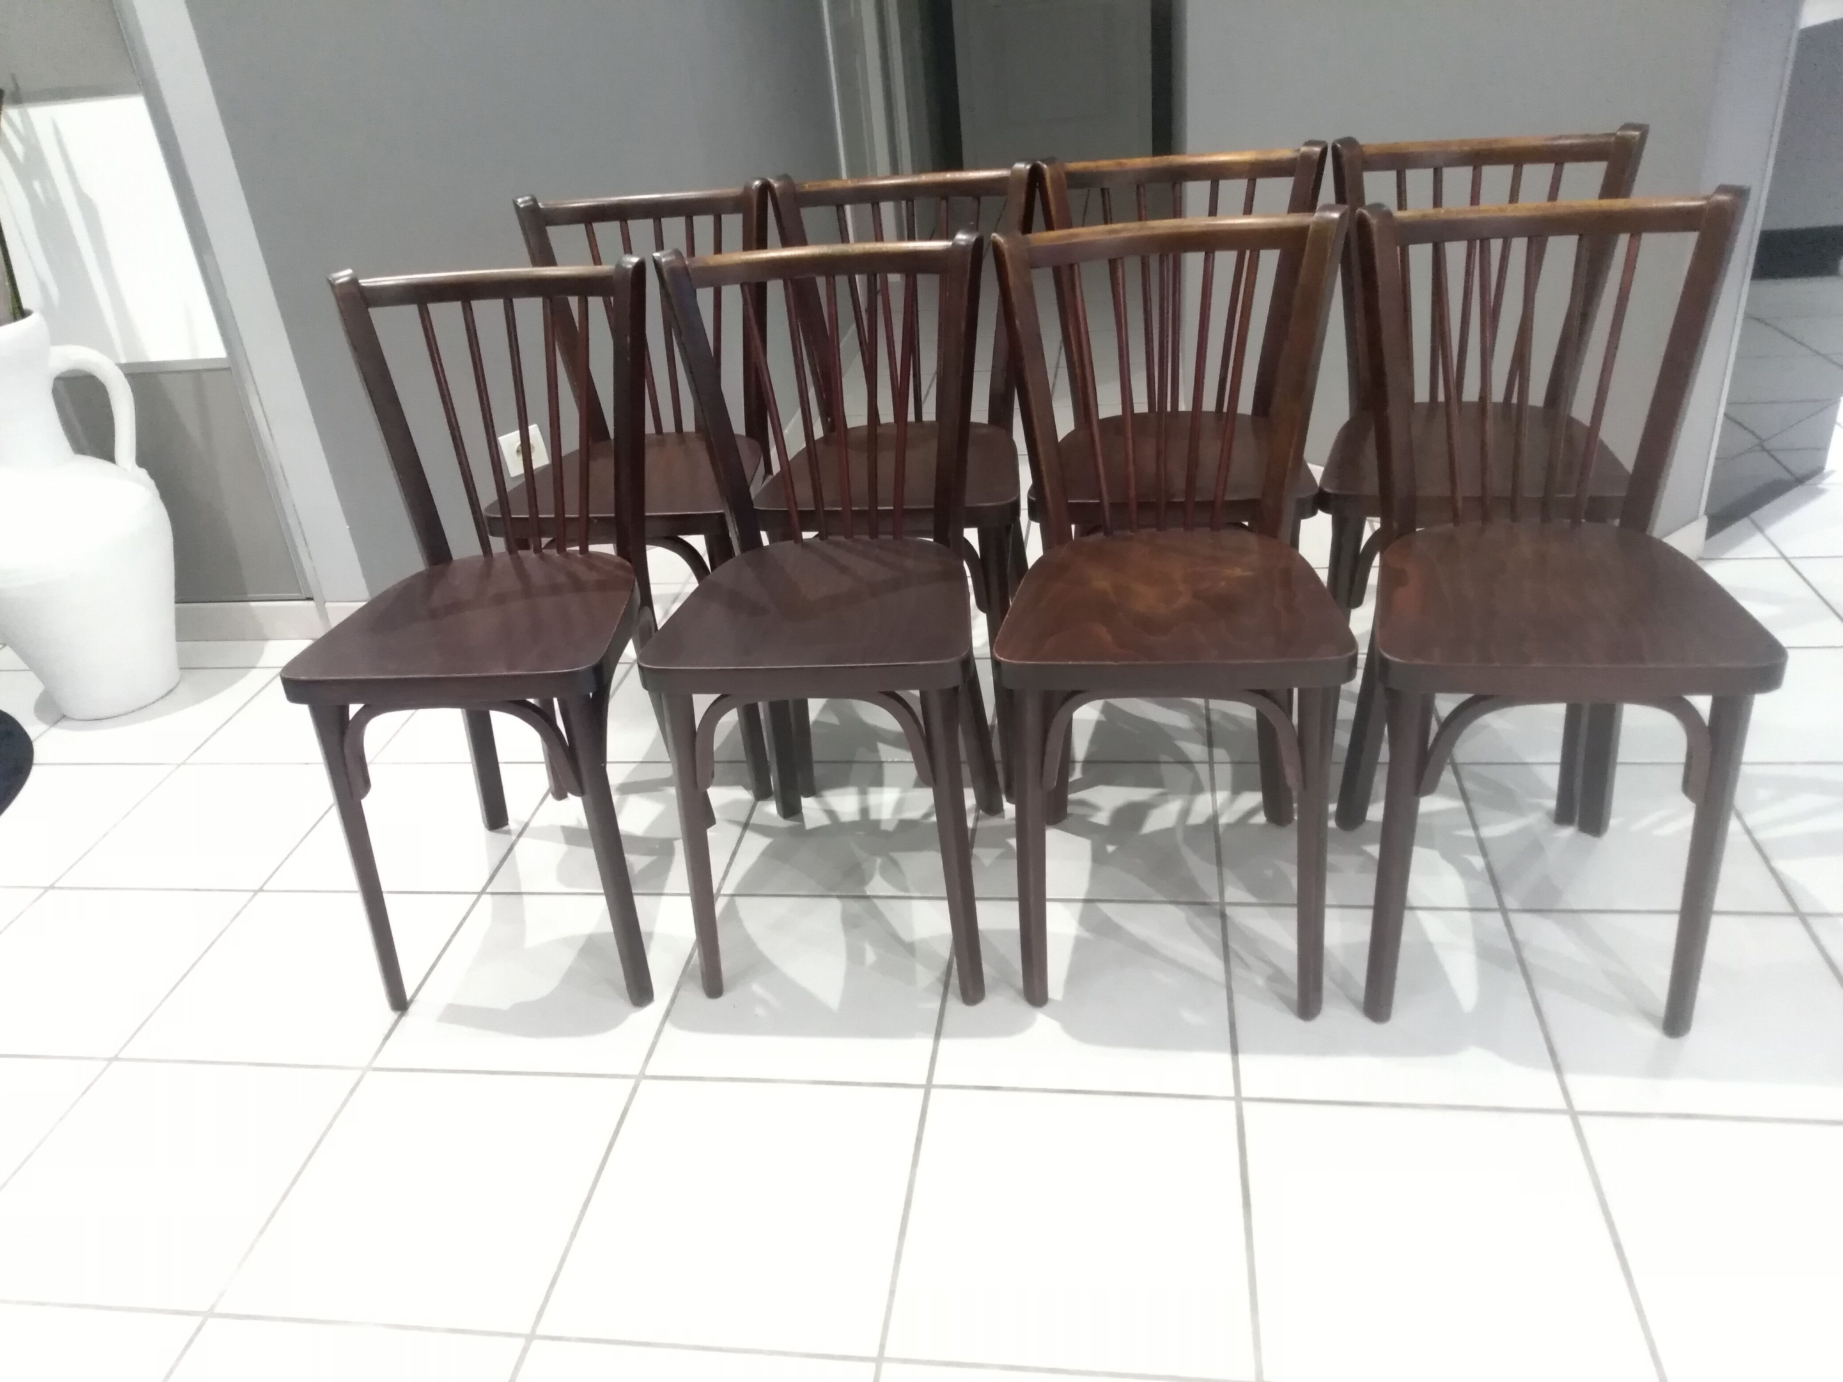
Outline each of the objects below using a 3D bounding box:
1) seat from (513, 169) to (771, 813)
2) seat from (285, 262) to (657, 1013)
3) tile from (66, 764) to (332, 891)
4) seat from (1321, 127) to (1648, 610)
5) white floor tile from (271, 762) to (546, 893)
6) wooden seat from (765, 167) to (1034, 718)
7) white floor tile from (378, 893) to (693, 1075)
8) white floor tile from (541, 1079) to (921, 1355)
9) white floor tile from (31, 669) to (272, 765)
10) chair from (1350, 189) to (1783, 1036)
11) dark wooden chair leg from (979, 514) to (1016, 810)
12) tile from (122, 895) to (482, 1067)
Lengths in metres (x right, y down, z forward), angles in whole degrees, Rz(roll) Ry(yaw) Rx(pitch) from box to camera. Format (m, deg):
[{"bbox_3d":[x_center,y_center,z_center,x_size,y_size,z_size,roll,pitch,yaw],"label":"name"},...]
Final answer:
[{"bbox_3d":[-0.412,-0.294,2.100,0.400,0.821,0.445,-1,30,9],"label":"seat"},{"bbox_3d":[-0.524,-0.064,1.719,0.400,0.821,0.445,-2,30,7],"label":"seat"},{"bbox_3d":[-1.083,0.208,2.140,0.331,0.010,0.327,-1,30,9],"label":"tile"},{"bbox_3d":[0.743,-0.292,1.891,0.400,0.821,0.445,3,31,15],"label":"seat"},{"bbox_3d":[-0.752,0.204,2.087,0.331,0.010,0.327,-1,30,9],"label":"white floor tile"},{"bbox_3d":[-0.022,-0.300,2.016,0.390,0.810,0.430,1,30,11],"label":"wooden seat"},{"bbox_3d":[-0.465,0.366,1.752,0.331,0.010,0.327,-1,30,9],"label":"white floor tile"},{"bbox_3d":[-0.178,0.527,1.417,0.331,0.010,0.327,-1,30,9],"label":"white floor tile"},{"bbox_3d":[-1.398,0.045,2.523,0.338,0.010,0.335,-1,30,9],"label":"white floor tile"},{"bbox_3d":[0.682,-0.078,1.529,0.400,0.821,0.445,1,30,11],"label":"chair"},{"bbox_3d":[0.117,-0.037,1.957,0.040,0.433,0.042,-1,25,11],"label":"dark wooden chair leg"},{"bbox_3d":[-0.812,0.376,1.842,0.338,0.010,0.335,-1,30,9],"label":"tile"}]

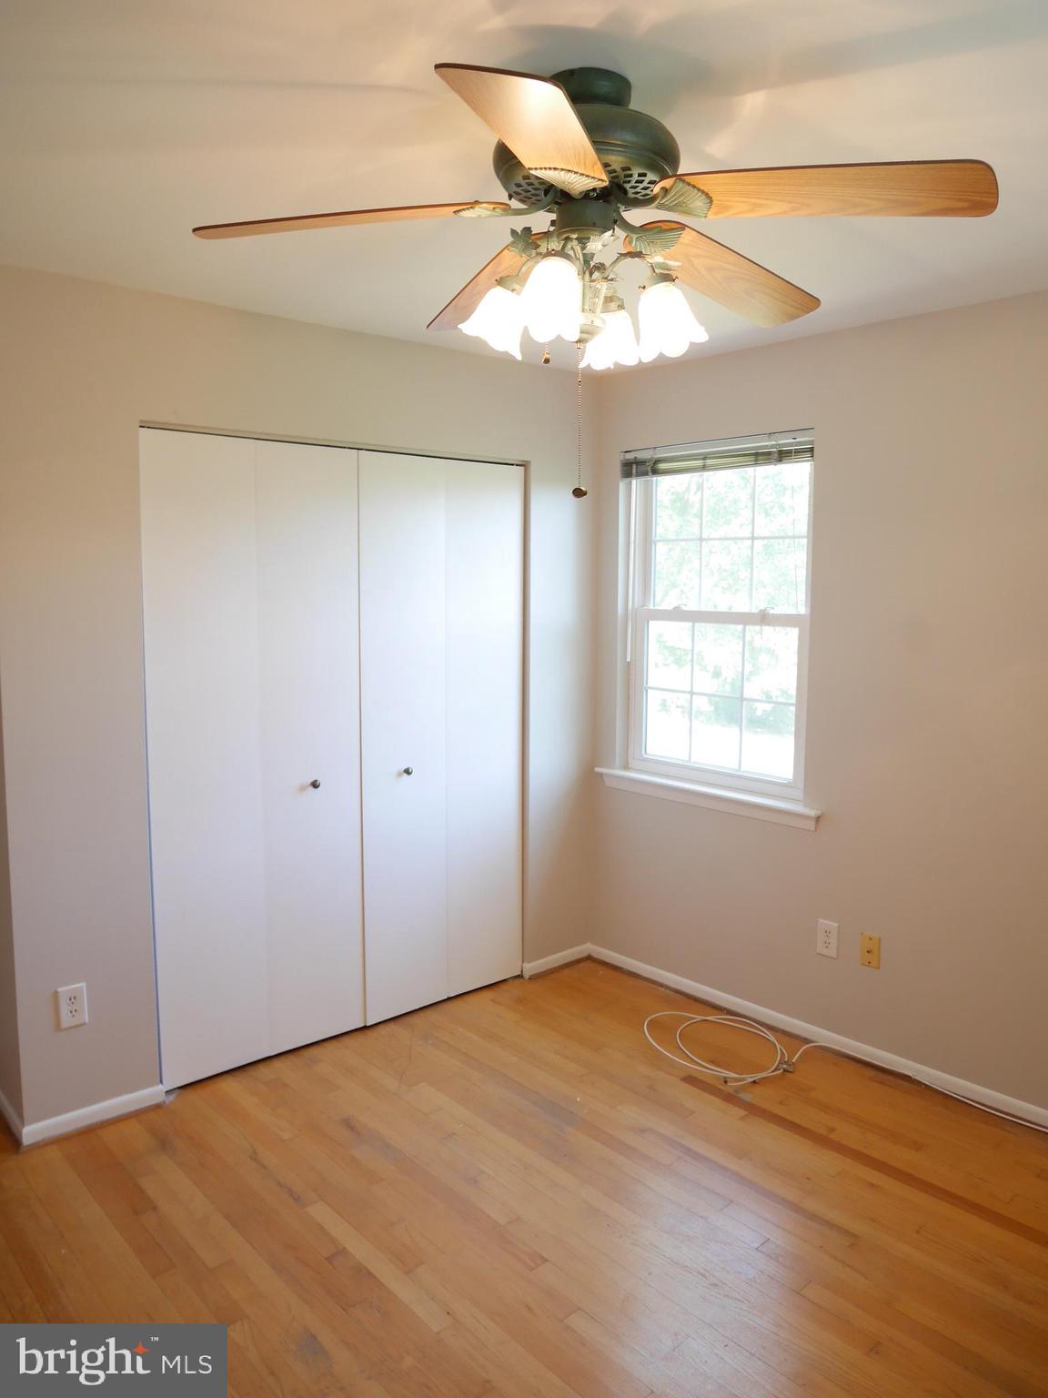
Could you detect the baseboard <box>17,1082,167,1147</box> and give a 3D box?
[{"bbox_3d":[-1.283,1.244,2.915,0.405,0.055,0.014,-6,9,-40],"label":"baseboard"}]

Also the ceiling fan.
[{"bbox_3d":[0.104,-0.817,1.667,1.280,0.460,1.280,-6,9,-40],"label":"ceiling fan"}]

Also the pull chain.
[{"bbox_3d":[0.101,-0.491,1.705,0.025,0.275,0.025,0,7,0],"label":"pull chain"}]

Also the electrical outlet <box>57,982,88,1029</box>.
[{"bbox_3d":[-1.322,0.902,2.842,0.073,0.119,0.008,-6,9,-40],"label":"electrical outlet"}]

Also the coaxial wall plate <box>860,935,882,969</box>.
[{"bbox_3d":[1.174,0.853,3.276,0.008,0.113,0.069,-6,10,-43],"label":"coaxial wall plate"}]

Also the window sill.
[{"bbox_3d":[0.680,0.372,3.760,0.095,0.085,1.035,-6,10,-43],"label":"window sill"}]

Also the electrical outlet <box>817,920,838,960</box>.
[{"bbox_3d":[1.063,0.839,3.390,0.008,0.119,0.073,-6,10,-43],"label":"electrical outlet"}]

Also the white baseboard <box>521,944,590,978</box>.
[{"bbox_3d":[0.147,1.105,4.104,0.385,0.056,0.014,-6,9,-40],"label":"white baseboard"}]

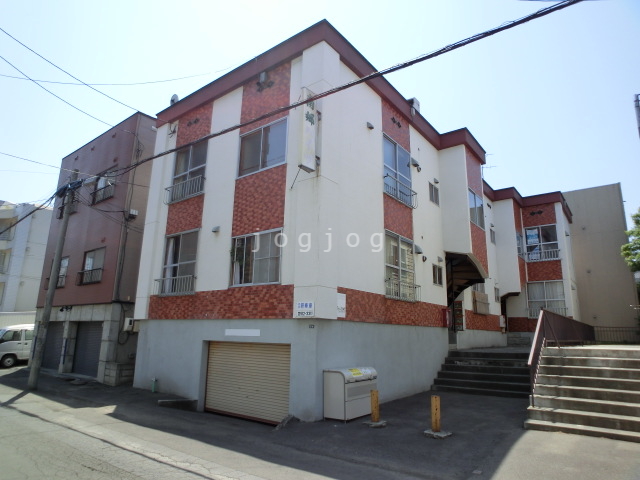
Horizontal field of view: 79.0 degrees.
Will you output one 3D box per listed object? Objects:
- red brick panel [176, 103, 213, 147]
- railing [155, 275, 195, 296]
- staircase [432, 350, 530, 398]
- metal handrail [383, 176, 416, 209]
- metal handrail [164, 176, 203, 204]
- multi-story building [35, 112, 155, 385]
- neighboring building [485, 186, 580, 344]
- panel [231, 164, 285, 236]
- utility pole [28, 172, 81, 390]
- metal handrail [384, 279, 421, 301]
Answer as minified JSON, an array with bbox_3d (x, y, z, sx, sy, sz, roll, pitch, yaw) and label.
[{"bbox_3d":[-3.901,-3.500,12.096,1.720,1.080,0.080,-9,-17,36],"label":"red brick panel"},{"bbox_3d":[-3.955,1.272,10.556,1.800,0.450,0.192,-9,-16,37],"label":"railing"},{"bbox_3d":[4.787,3.793,11.083,2.800,1.050,1.500,-8,-17,34],"label":"staircase"},{"bbox_3d":[2.351,-1.317,11.112,0.192,0.492,1.806,-9,-16,37],"label":"metal handrail"},{"bbox_3d":[-4.016,-1.438,11.485,1.780,0.480,0.220,-9,-17,36],"label":"metal handrail"},{"bbox_3d":[-6.778,1.115,17.930,6.700,9.200,8.000,-9,-17,36],"label":"multi-story building"},{"bbox_3d":[11.399,1.817,20.959,3.840,7.590,6.840,-9,-16,37],"label":"neighboring building"},{"bbox_3d":[-1.550,-0.951,9.818,1.840,1.610,0.100,-9,-16,37],"label":"panel"},{"bbox_3d":[-7.640,0.943,11.178,0.250,6.300,0.250,-9,-17,36],"label":"utility pole"},{"bbox_3d":[2.288,1.405,10.596,0.220,0.460,1.780,-10,-18,38],"label":"metal handrail"}]

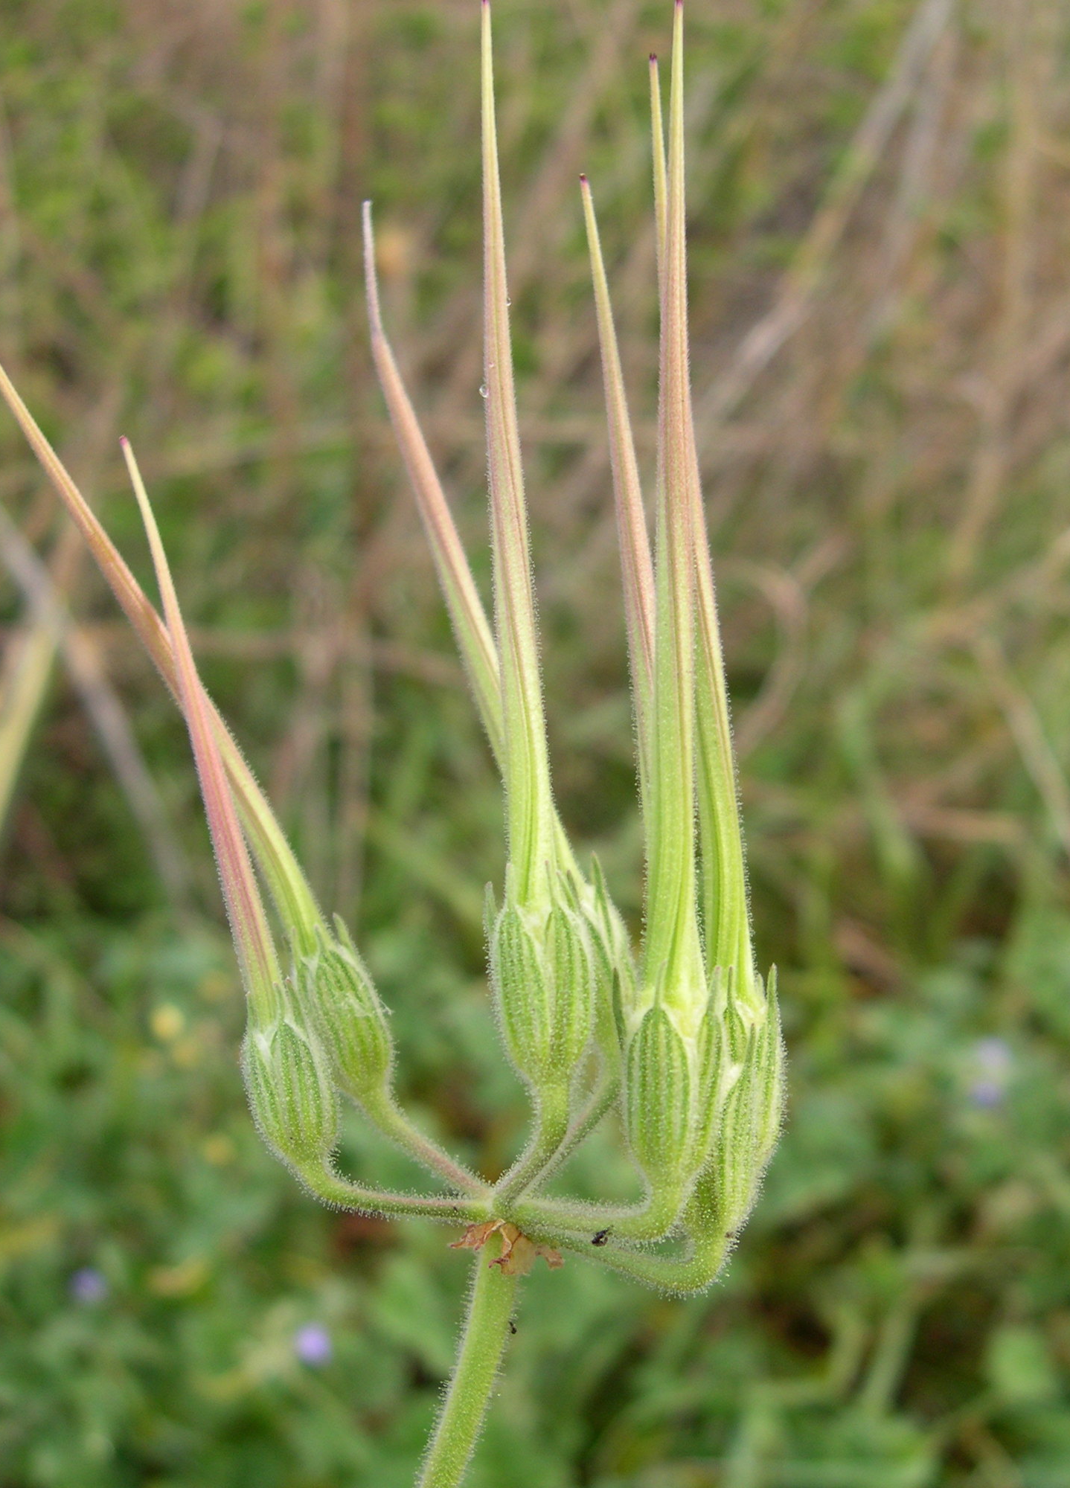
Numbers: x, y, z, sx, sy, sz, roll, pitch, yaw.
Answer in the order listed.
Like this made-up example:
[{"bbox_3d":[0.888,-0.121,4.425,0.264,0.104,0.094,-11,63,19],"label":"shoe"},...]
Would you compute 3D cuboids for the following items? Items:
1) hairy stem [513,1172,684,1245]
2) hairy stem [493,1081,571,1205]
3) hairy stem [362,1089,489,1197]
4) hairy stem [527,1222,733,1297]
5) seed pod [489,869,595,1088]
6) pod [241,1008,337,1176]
[{"bbox_3d":[0.004,0.030,0.104,0.011,0.004,0.002,1,9,9],"label":"hairy stem"},{"bbox_3d":[0.000,0.026,0.104,0.003,0.008,0.002,24,8,0],"label":"hairy stem"},{"bbox_3d":[-0.007,0.026,0.107,0.011,0.002,0.002,39,0,16],"label":"hairy stem"},{"bbox_3d":[0.006,0.032,0.102,0.013,0.004,0.002,9,12,14],"label":"hairy stem"},{"bbox_3d":[0.000,0.015,0.105,0.006,0.014,0.006,-3,6,0],"label":"seed pod"},{"bbox_3d":[-0.016,0.022,0.104,0.006,0.011,0.006,-11,6,0],"label":"pod"}]

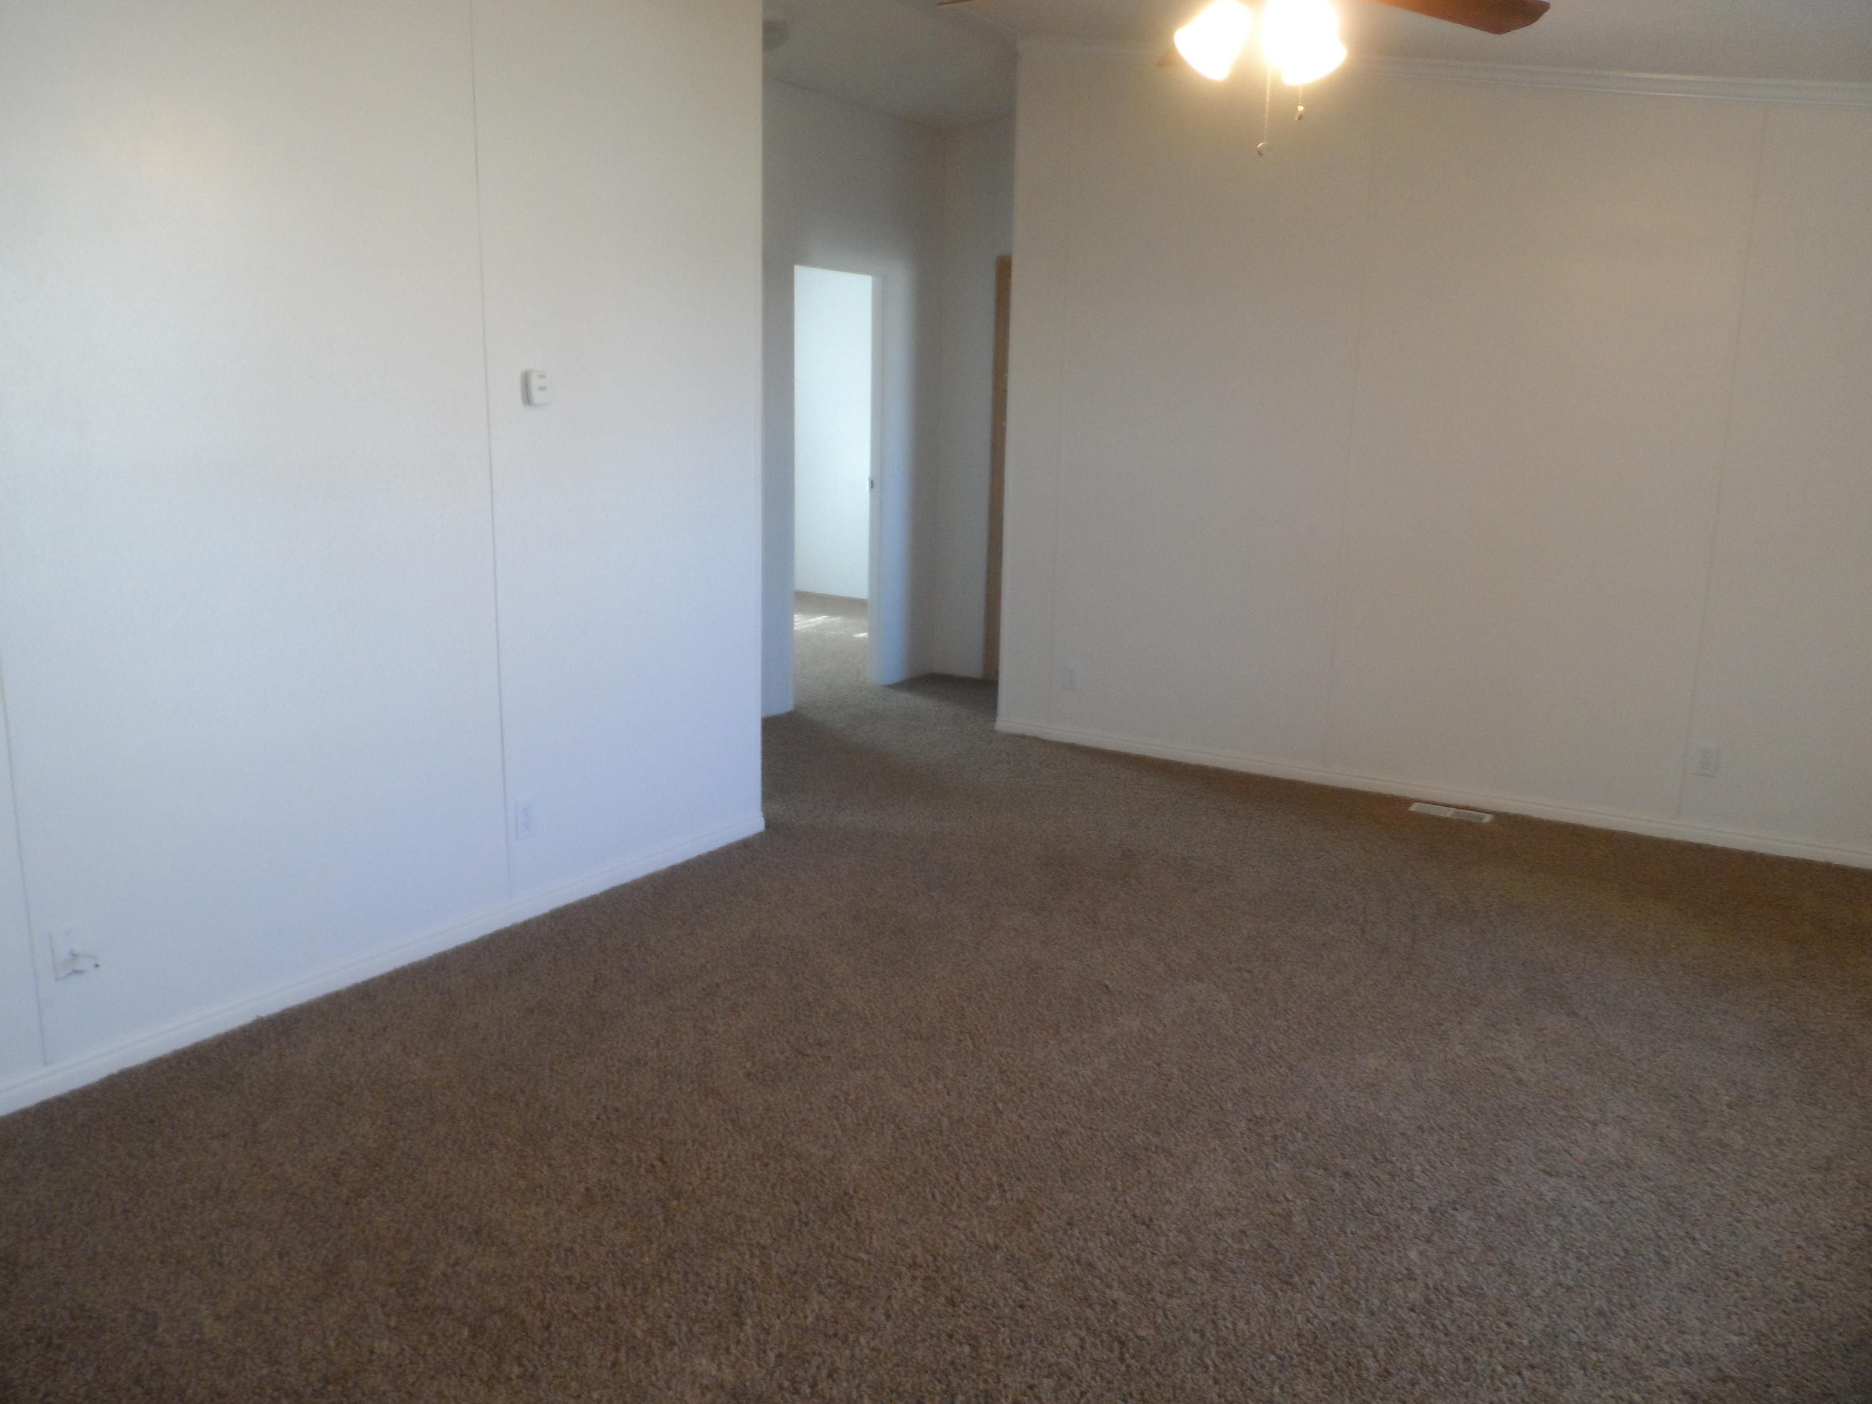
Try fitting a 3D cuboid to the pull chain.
[{"bbox_3d":[0.634,-1.143,2.494,0.027,0.181,0.027,4,11,13],"label":"pull chain"}]

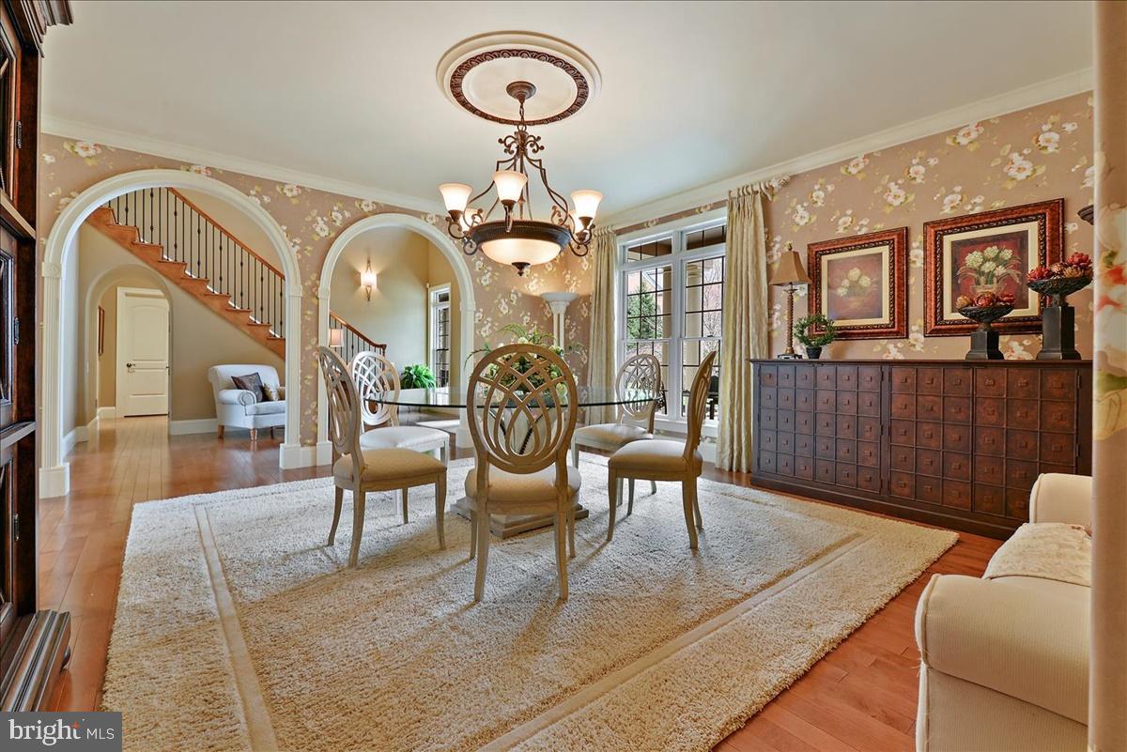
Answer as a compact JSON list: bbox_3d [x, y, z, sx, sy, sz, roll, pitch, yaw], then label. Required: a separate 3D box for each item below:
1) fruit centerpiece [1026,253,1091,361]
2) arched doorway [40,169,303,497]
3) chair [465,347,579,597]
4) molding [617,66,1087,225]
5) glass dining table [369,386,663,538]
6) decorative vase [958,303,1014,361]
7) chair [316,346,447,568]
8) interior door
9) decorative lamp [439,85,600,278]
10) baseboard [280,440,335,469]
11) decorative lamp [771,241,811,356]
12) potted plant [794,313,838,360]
[{"bbox_3d":[2.789,-0.390,2.640,0.270,0.606,0.270,-1,2,-41],"label":"fruit centerpiece"},{"bbox_3d":[-3.080,-0.400,3.860,1.630,2.500,0.200,-1,2,-38],"label":"arched doorway"},{"bbox_3d":[-0.185,0.391,2.108,0.520,1.050,0.580,0,1,-3],"label":"chair"},{"bbox_3d":[1.530,-1.748,4.317,0.115,0.115,4.400,-1,2,-41],"label":"molding"},{"bbox_3d":[-0.283,0.497,3.030,1.820,0.775,1.820,0,1,0],"label":"glass dining table"},{"bbox_3d":[2.586,-0.270,2.878,0.260,0.345,0.260,-1,2,-41],"label":"decorative vase"},{"bbox_3d":[-0.973,0.374,2.474,0.580,1.050,0.520,-1,2,-41],"label":"chair"},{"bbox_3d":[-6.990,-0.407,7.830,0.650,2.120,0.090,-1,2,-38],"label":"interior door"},{"bbox_3d":[-0.274,-1.204,2.950,0.980,1.130,0.950,1,1,0],"label":"decorative lamp"},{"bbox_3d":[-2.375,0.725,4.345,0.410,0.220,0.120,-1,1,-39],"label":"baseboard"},{"bbox_3d":[1.806,-0.597,3.740,0.230,0.930,0.230,-1,1,-39],"label":"decorative lamp"},{"bbox_3d":[1.927,-0.303,3.604,0.170,0.350,0.290,-1,1,-39],"label":"potted plant"}]

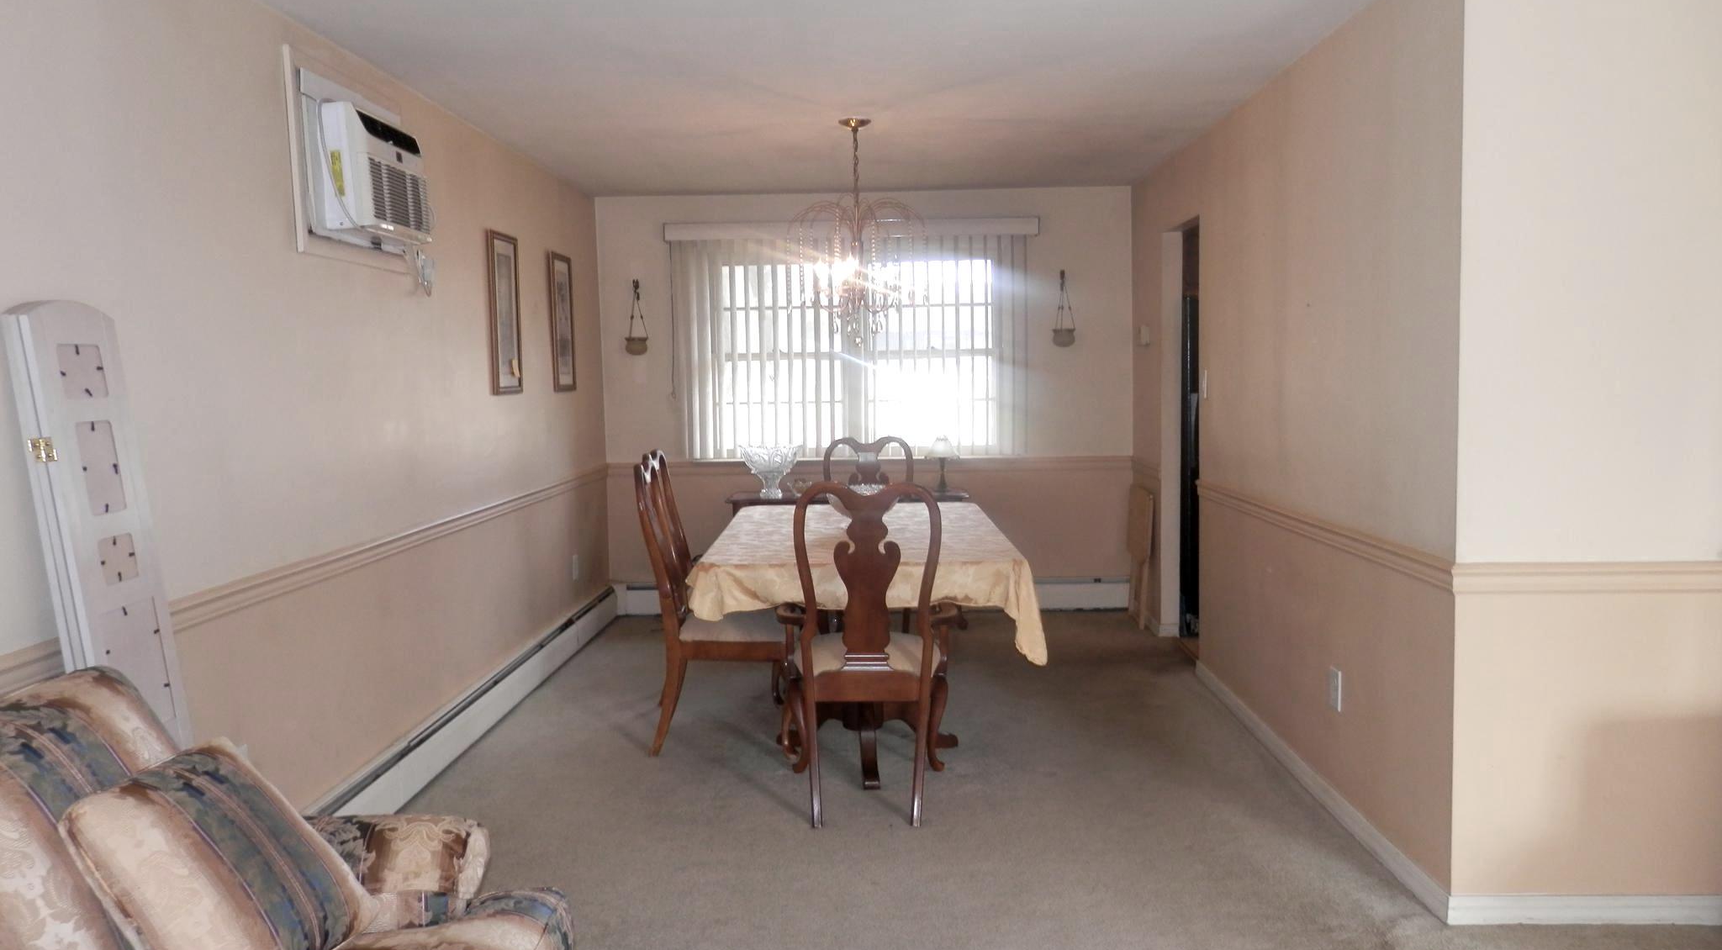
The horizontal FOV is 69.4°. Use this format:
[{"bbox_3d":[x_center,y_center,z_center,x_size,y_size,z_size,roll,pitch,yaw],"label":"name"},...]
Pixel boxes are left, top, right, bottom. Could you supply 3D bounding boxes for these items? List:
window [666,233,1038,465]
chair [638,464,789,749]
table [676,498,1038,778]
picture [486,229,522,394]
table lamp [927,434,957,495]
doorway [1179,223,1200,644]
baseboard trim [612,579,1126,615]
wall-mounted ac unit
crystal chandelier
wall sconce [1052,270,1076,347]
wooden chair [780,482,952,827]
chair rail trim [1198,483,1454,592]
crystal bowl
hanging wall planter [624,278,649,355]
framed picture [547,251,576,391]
[{"bbox_3d":[-0.062,-0.745,7.025,2.041,1.311,0.099,-1,5,1],"label":"window"},{"bbox_3d":[-0.524,0.487,4.720,0.591,1.064,0.492,-1,5,-2],"label":"chair"},{"bbox_3d":[0.009,0.587,4.813,1.100,0.762,1.833,-1,5,-1],"label":"table"},{"bbox_3d":[-1.519,-0.680,5.287,0.030,0.669,0.390,-1,5,1],"label":"picture"},{"bbox_3d":[0.452,-0.055,6.840,0.181,0.319,0.181,-1,5,1],"label":"table lamp"},{"bbox_3d":[1.539,-0.154,5.832,0.106,2.012,0.762,-1,5,2],"label":"doorway"},{"bbox_3d":[0.037,0.692,7.029,2.895,0.185,0.063,-1,5,2],"label":"baseboard trim"},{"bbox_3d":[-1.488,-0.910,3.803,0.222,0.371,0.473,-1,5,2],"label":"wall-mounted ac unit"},{"bbox_3d":[-0.015,-0.979,5.039,0.546,0.891,0.546,-1,5,1],"label":"crystal chandelier"},{"bbox_3d":[1.119,-0.919,6.855,0.131,0.417,0.092,-1,5,2],"label":"wall sconce"},{"bbox_3d":[0.027,0.519,3.955,0.560,1.038,0.589,-1,5,2],"label":"wooden chair"},{"bbox_3d":[1.442,0.151,4.218,0.021,0.073,2.528,-1,5,2],"label":"chair rail trim"},{"bbox_3d":[-0.491,-0.019,6.716,0.327,0.290,0.327,-1,5,0],"label":"crystal bowl"},{"bbox_3d":[-1.257,-0.886,6.970,0.134,0.430,0.123,-1,5,2],"label":"hanging wall planter"},{"bbox_3d":[-1.496,-0.754,6.210,0.030,0.675,0.390,-1,5,1],"label":"framed picture"}]

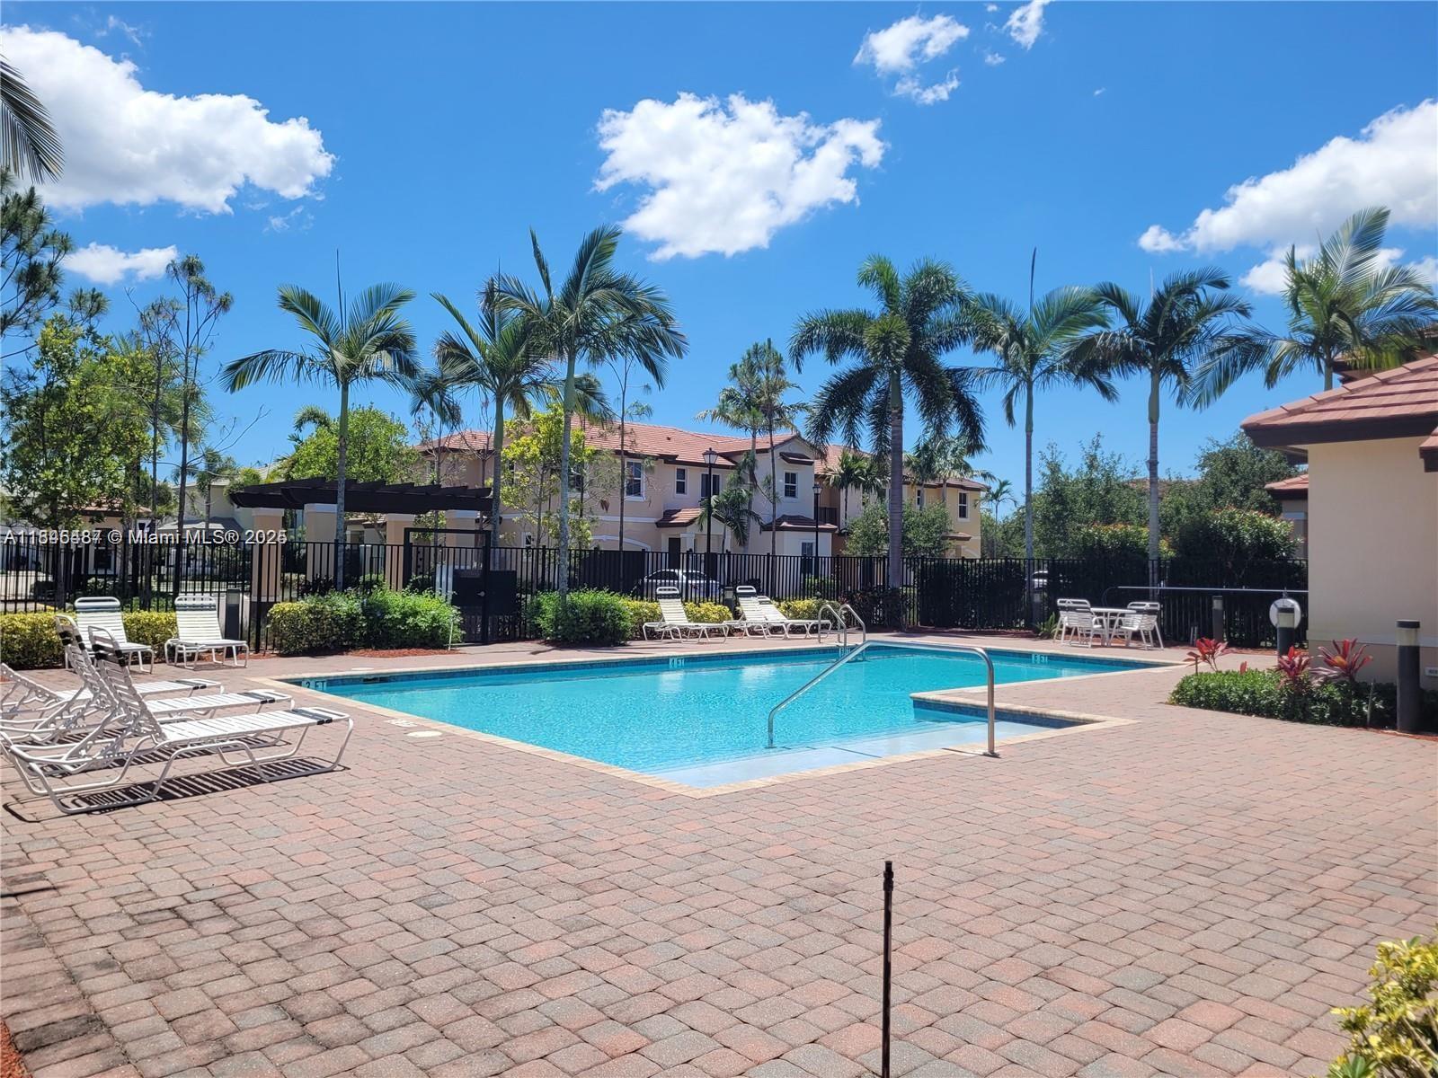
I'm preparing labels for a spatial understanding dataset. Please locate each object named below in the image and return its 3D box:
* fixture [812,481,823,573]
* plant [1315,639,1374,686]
[{"bbox_3d":[3.168,0.320,35.008,0.360,4.400,0.360,1,-2,5],"label":"fixture"},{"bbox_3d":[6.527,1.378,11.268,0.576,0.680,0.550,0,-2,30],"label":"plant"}]

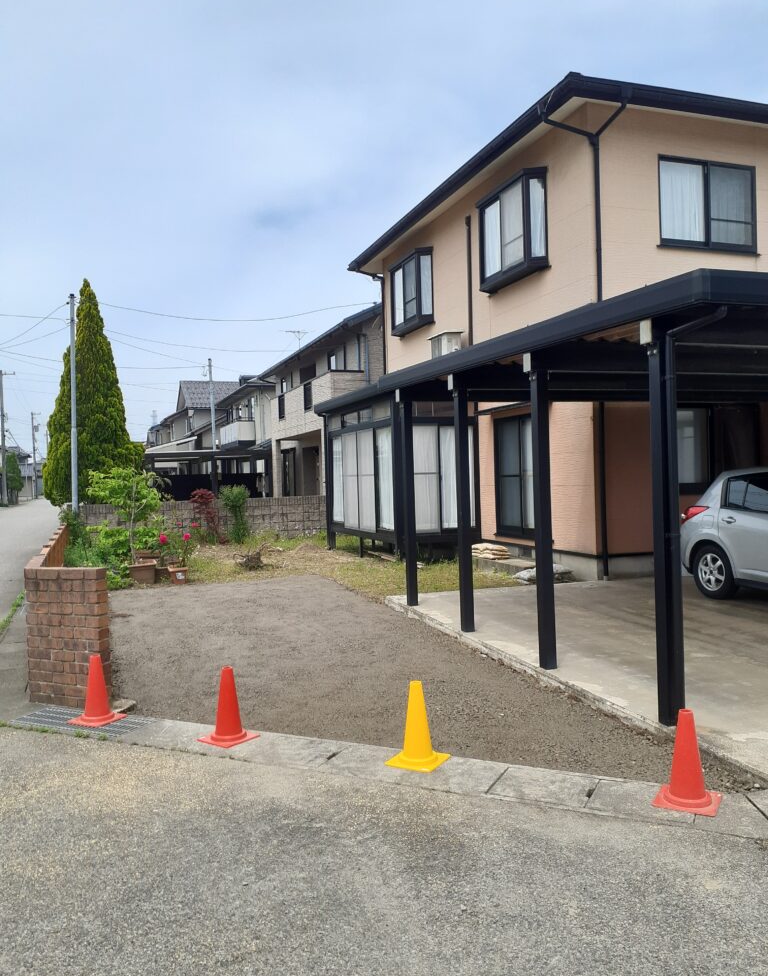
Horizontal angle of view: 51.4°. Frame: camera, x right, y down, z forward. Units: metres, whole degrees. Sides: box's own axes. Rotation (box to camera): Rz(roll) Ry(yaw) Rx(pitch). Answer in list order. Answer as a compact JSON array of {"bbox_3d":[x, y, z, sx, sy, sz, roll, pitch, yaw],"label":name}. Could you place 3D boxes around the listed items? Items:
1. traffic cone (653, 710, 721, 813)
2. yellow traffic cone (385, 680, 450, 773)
[{"bbox_3d":[1.526,1.345,4.016,0.288,0.450,0.288,-1,1,29],"label":"traffic cone"},{"bbox_3d":[0.195,1.359,4.656,0.287,0.455,0.287,-1,1,28],"label":"yellow traffic cone"}]

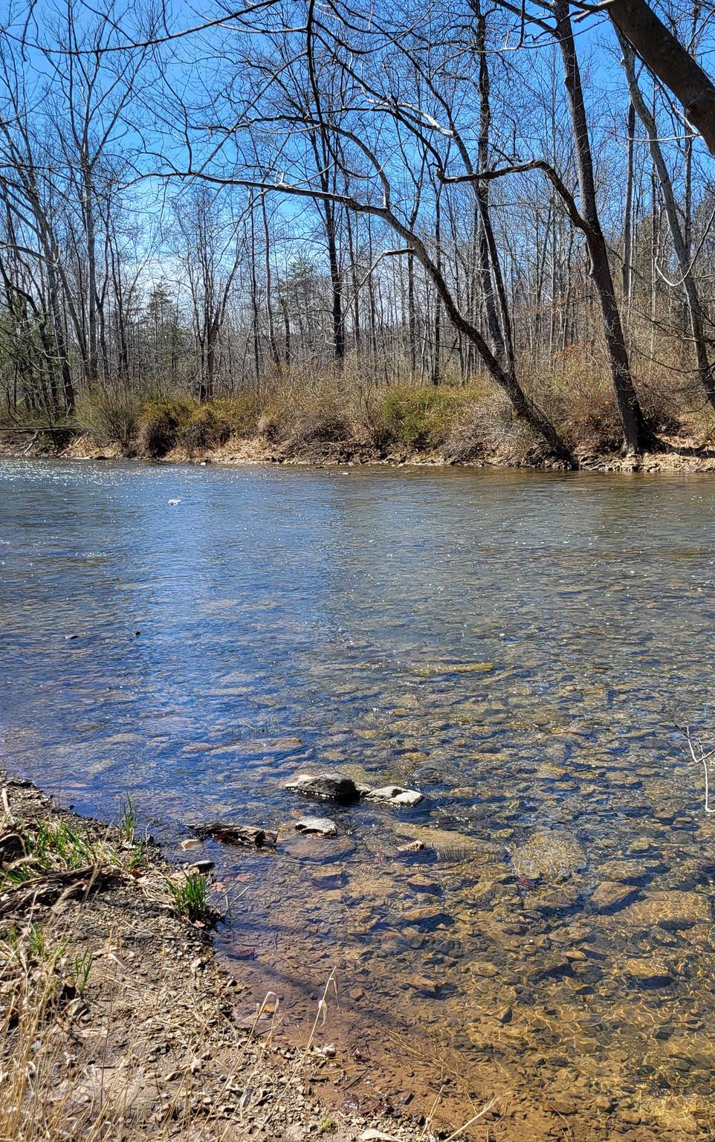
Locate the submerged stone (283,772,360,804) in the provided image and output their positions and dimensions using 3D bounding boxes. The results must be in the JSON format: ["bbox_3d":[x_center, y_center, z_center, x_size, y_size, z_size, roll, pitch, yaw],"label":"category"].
[{"bbox_3d":[-0.161,1.096,5.675,0.360,0.130,0.220,1,8,12],"label":"submerged stone"}]

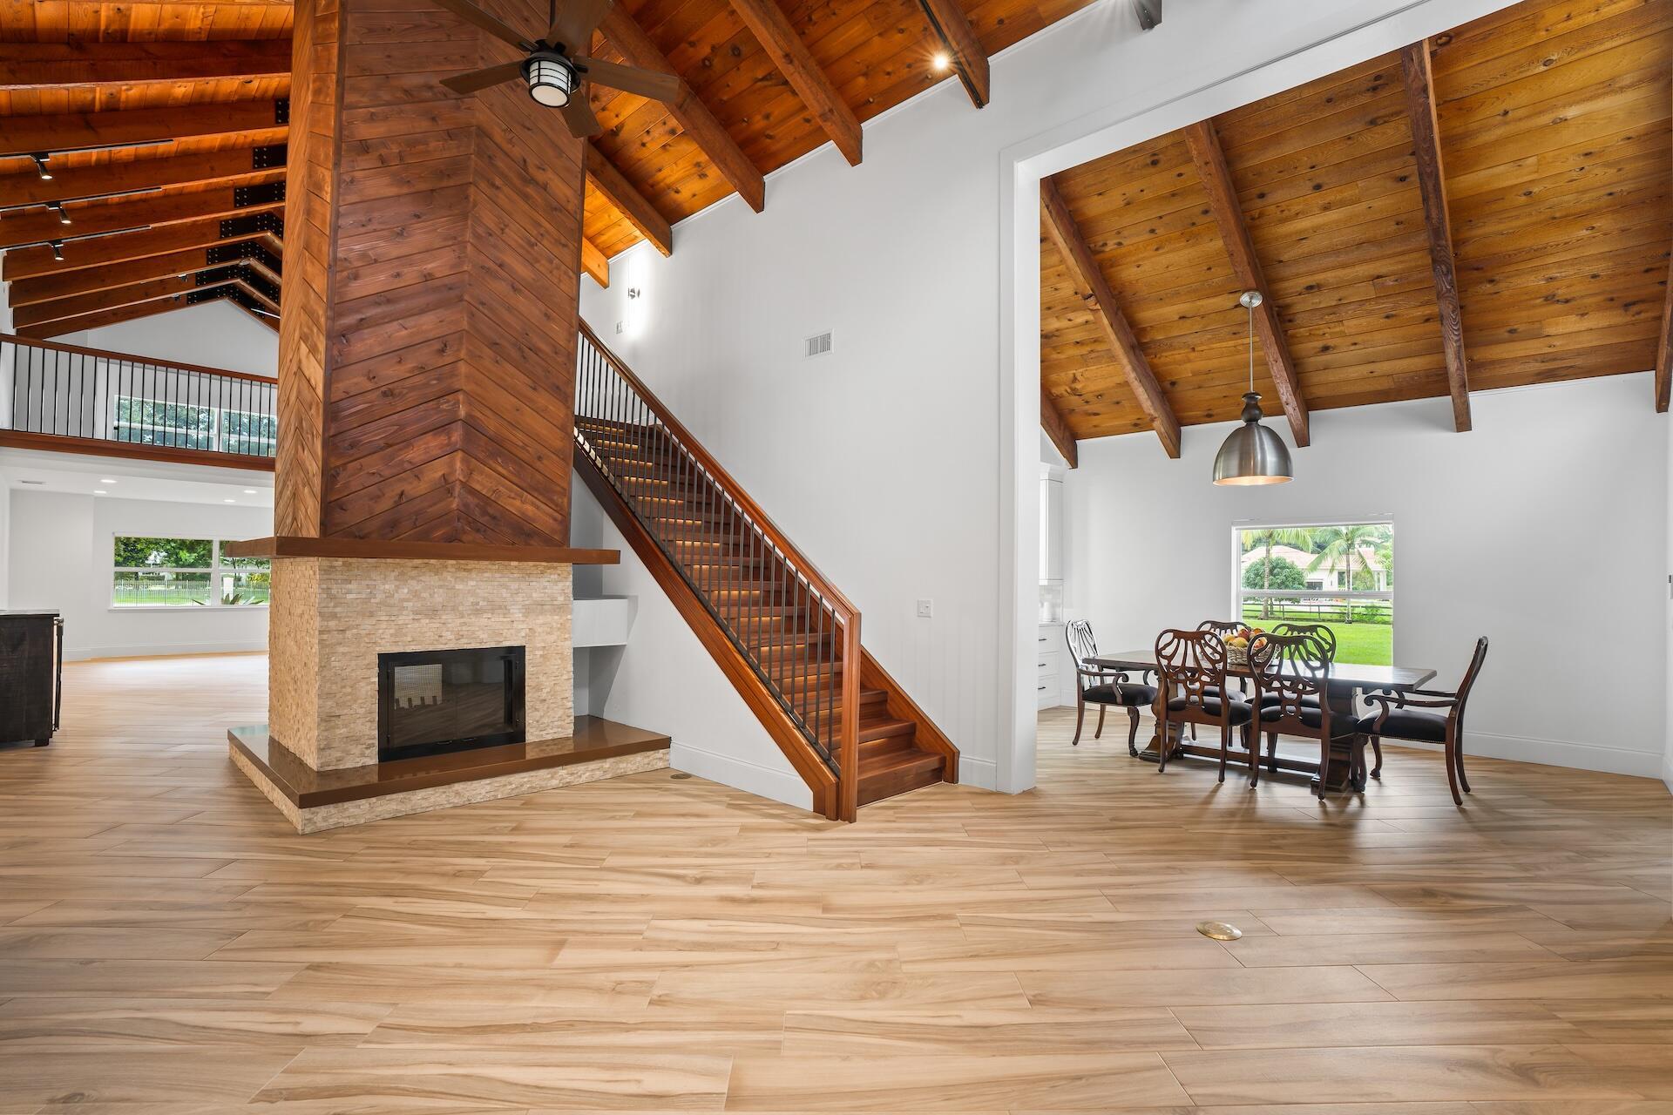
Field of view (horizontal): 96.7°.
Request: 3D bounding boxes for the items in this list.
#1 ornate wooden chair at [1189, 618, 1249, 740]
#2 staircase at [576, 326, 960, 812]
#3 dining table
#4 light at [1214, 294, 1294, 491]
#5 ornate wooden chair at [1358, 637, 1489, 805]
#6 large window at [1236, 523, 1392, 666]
[{"bbox_3d":[3.204,1.095,6.331,0.530,1.070,0.667,-1,-2,42],"label":"ornate wooden chair"},{"bbox_3d":[-0.892,-0.441,6.085,4.003,4.003,1.181,-1,-2,44],"label":"staircase"},{"bbox_3d":[3.206,1.229,5.801,2.182,0.769,1.112,-1,-2,42],"label":"dining table"},{"bbox_3d":[3.313,-1.363,5.950,0.550,1.515,0.550,-1,-2,42],"label":"light"},{"bbox_3d":[4.008,1.062,5.083,0.681,1.084,0.612,-1,-2,42],"label":"ornate wooden chair"},{"bbox_3d":[4.496,0.358,7.069,1.293,1.334,0.130,-1,-2,44],"label":"large window"}]

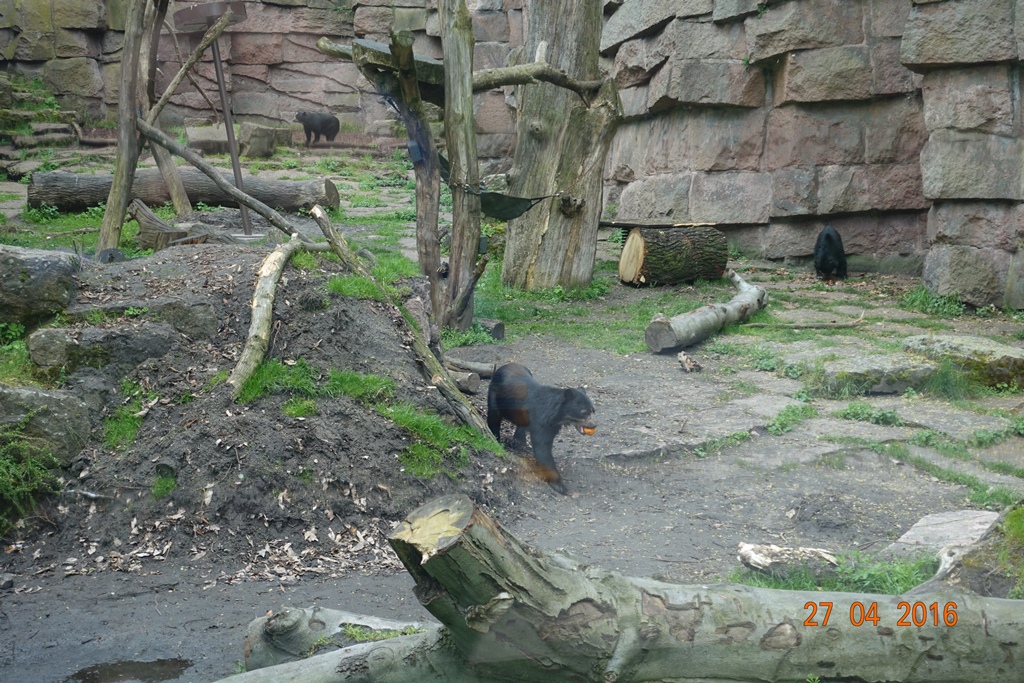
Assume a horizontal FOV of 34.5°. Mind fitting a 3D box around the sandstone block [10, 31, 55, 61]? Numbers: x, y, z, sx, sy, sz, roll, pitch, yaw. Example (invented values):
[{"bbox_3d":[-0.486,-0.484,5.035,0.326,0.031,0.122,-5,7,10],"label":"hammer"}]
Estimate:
[{"bbox_3d":[-10.544,-6.509,36.300,0.920,0.631,0.600,-2,9,-12],"label":"sandstone block"}]

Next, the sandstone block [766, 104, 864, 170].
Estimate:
[{"bbox_3d":[4.319,-2.928,23.436,1.374,0.925,0.650,3,13,11],"label":"sandstone block"}]

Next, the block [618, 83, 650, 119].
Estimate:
[{"bbox_3d":[1.872,-3.668,25.200,0.450,0.508,0.500,5,10,30],"label":"block"}]

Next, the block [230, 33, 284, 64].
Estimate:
[{"bbox_3d":[-6.288,-7.229,40.797,1.268,0.775,0.600,0,7,-3],"label":"block"}]

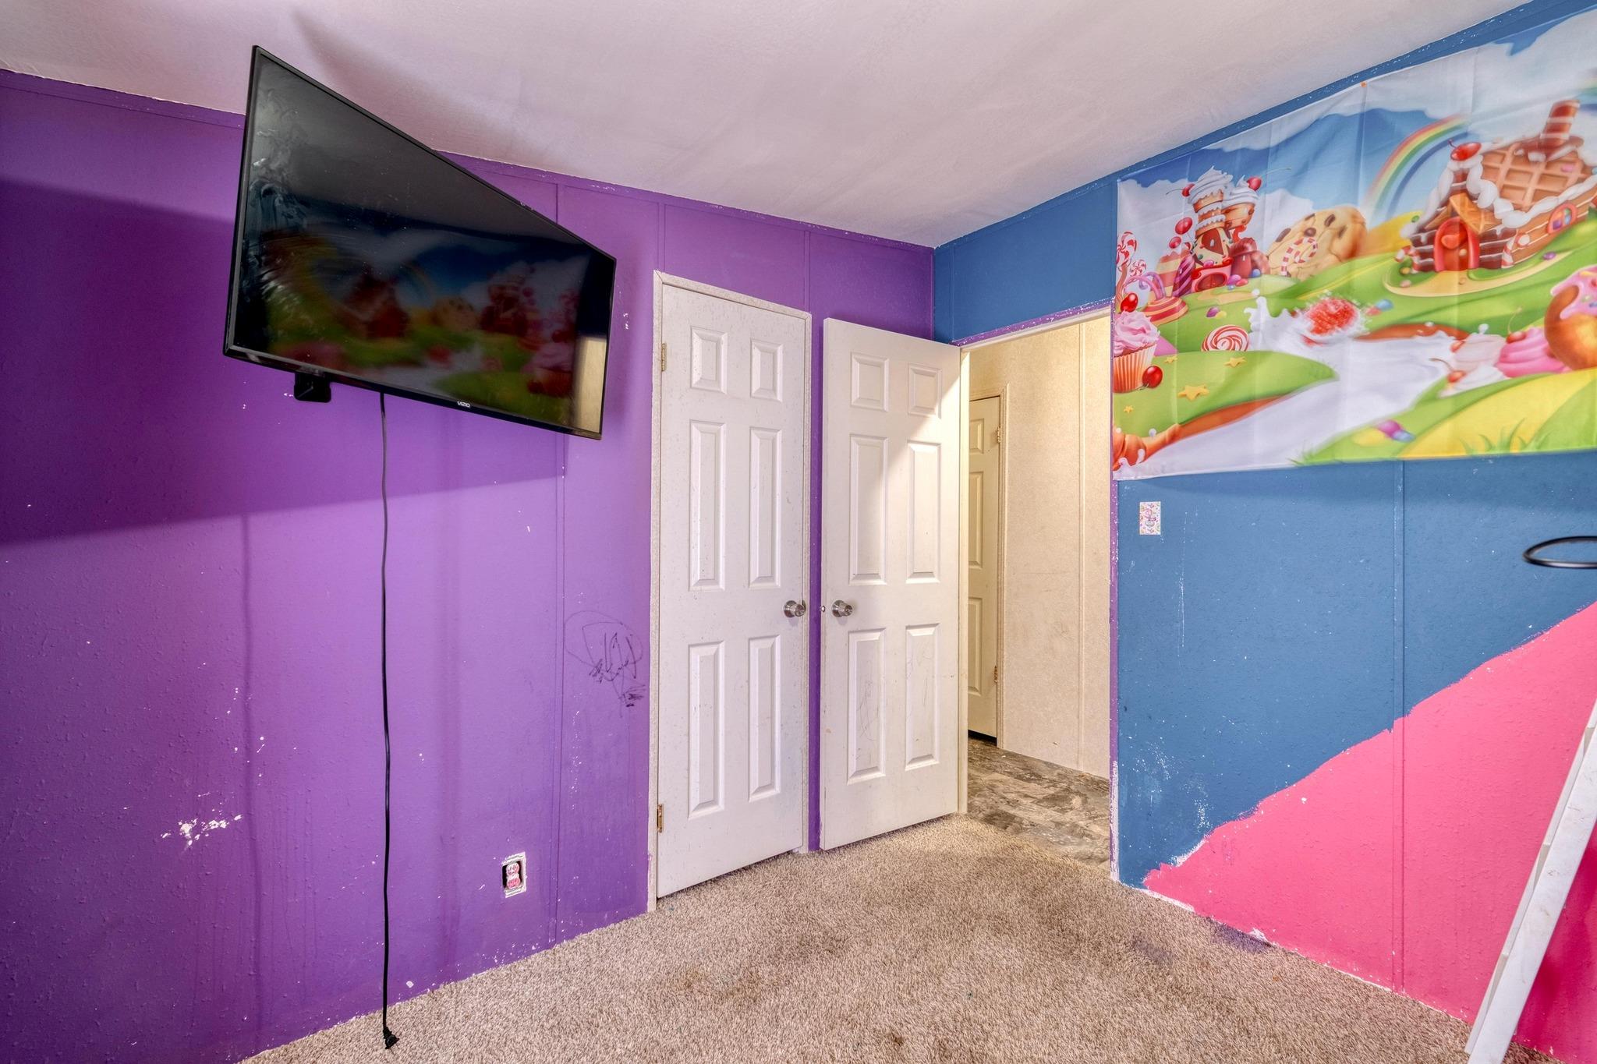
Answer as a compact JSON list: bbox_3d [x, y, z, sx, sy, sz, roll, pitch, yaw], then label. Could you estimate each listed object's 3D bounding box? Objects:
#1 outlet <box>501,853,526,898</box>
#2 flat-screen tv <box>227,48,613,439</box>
[{"bbox_3d":[-0.827,1.003,1.940,0.067,0.112,0.010,1,-1,-37],"label":"outlet"},{"bbox_3d":[-0.830,-0.587,1.652,0.060,0.558,0.962,6,0,26],"label":"flat-screen tv"}]

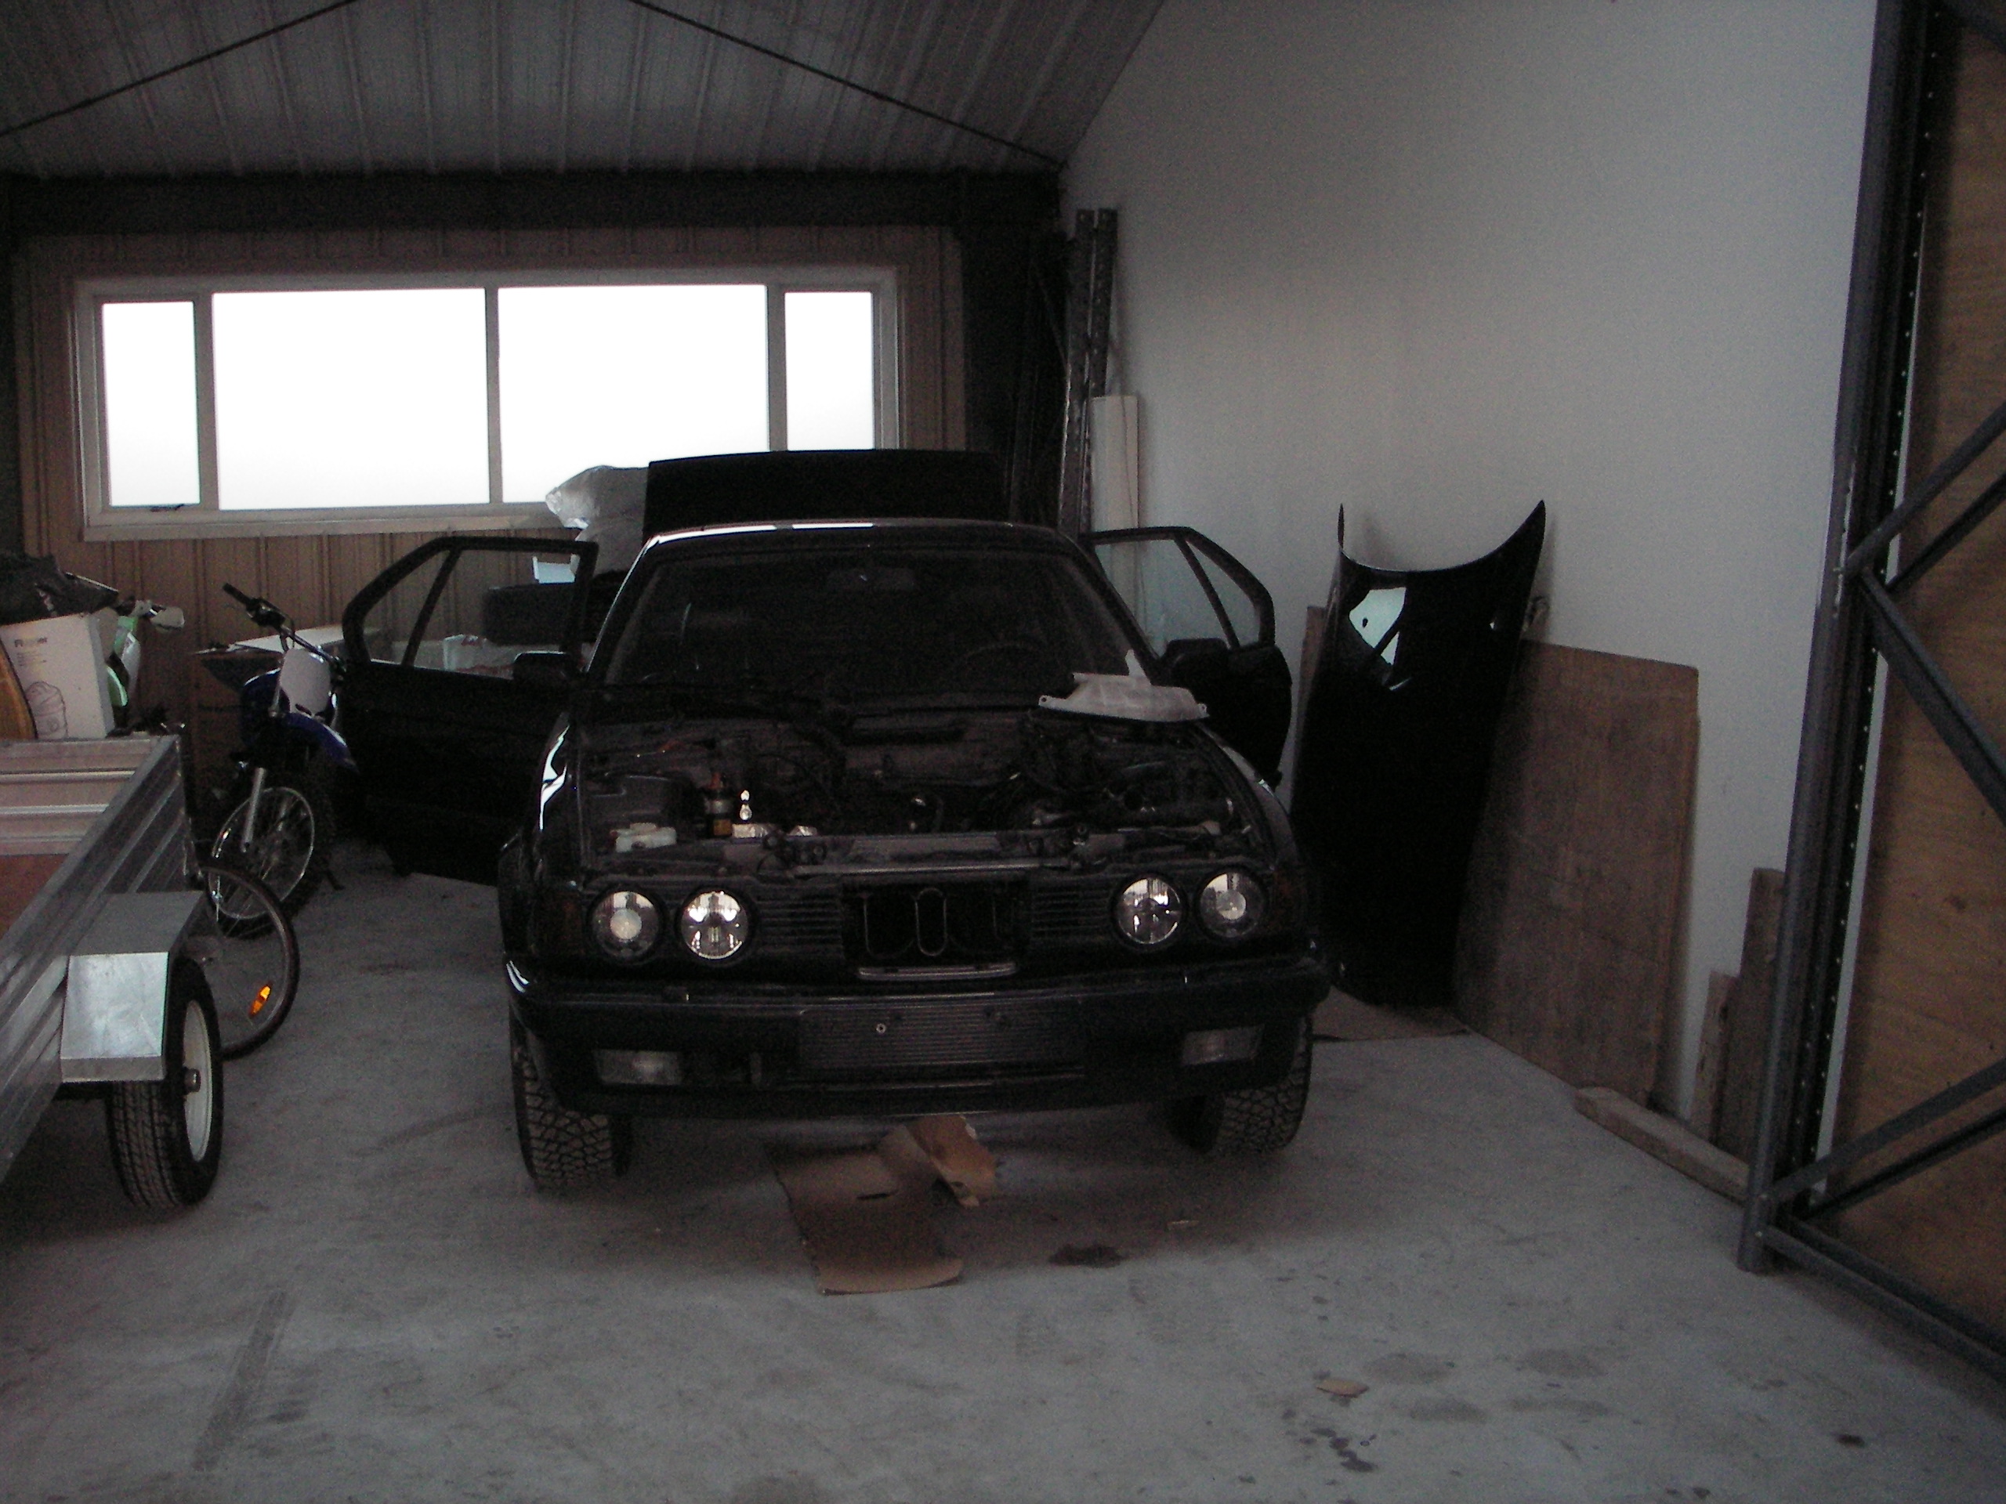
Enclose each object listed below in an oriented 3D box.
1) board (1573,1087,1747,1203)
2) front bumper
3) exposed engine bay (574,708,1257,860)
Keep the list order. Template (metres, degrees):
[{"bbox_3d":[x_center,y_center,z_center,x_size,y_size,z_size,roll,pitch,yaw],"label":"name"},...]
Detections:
[{"bbox_3d":[1.518,0.887,4.938,0.105,0.042,0.820,-2,7,-12],"label":"board"},{"bbox_3d":[-0.140,0.544,4.428,1.730,0.280,0.460,-2,7,-7],"label":"front bumper"},{"bbox_3d":[-0.223,0.163,4.971,1.420,0.400,1.150,-2,7,-7],"label":"exposed engine bay"}]

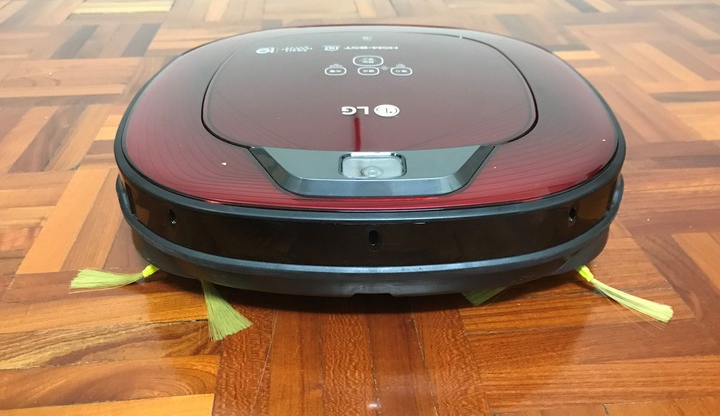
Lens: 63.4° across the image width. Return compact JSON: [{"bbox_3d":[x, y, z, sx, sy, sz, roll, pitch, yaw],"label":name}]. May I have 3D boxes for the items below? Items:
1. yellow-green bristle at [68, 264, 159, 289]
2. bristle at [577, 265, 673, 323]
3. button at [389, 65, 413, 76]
[{"bbox_3d":[-0.156,0.040,0.379,0.058,0.011,0.019,-4,34,-5],"label":"yellow-green bristle"},{"bbox_3d":[0.162,0.051,0.361,0.059,0.011,0.017,20,39,27],"label":"bristle"},{"bbox_3d":[0.032,-0.105,0.449,0.017,0.003,0.019,0,34,0],"label":"button"}]

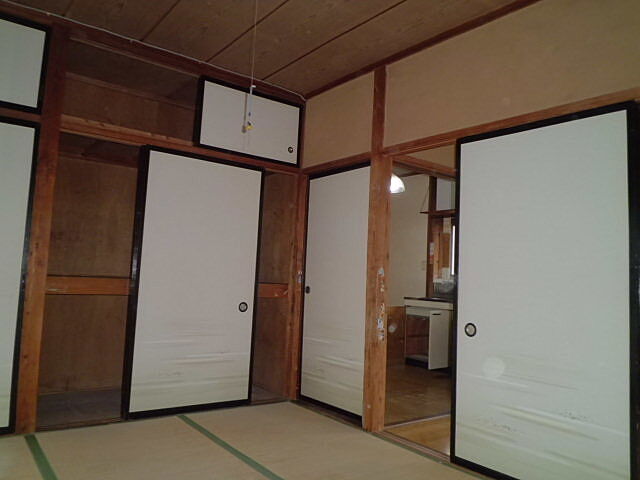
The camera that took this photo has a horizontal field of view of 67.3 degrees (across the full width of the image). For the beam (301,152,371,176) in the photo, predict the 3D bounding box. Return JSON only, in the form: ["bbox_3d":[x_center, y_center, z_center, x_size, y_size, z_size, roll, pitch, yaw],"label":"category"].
[{"bbox_3d":[0.138,-0.547,3.578,0.080,0.056,0.781,6,-5,-38],"label":"beam"}]

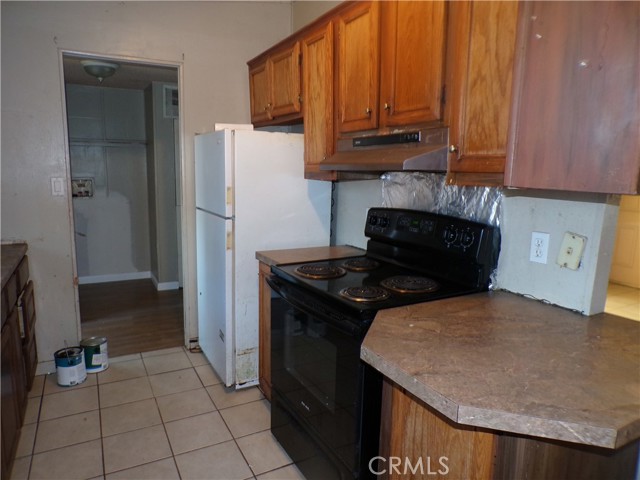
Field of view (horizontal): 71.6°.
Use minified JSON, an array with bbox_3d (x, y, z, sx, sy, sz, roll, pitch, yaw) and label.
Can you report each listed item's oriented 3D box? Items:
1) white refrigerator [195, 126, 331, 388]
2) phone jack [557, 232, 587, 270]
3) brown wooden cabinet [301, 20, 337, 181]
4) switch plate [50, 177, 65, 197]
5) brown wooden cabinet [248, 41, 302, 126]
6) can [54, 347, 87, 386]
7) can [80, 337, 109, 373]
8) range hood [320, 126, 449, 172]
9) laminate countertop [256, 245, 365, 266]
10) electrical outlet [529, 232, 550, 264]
[{"bbox_3d":[-0.421,0.087,3.175,0.726,1.616,0.736,-4,11,-28],"label":"white refrigerator"},{"bbox_3d":[0.918,0.043,1.627,0.012,0.120,0.074,-4,19,-28],"label":"phone jack"},{"bbox_3d":[0.156,-0.754,2.469,0.348,0.835,0.382,-4,11,-28],"label":"brown wooden cabinet"},{"bbox_3d":[-1.675,-0.338,2.833,0.070,0.114,0.008,-4,11,-28],"label":"switch plate"},{"bbox_3d":[-0.156,-1.033,3.004,0.346,0.439,0.917,-4,11,-28],"label":"brown wooden cabinet"},{"bbox_3d":[-1.618,0.826,2.888,0.168,0.194,0.168,-4,11,-28],"label":"can"},{"bbox_3d":[-1.557,0.797,3.071,0.166,0.193,0.166,-4,11,-28],"label":"can"},{"bbox_3d":[0.369,-0.376,1.974,0.504,0.158,0.756,-4,11,-28],"label":"range hood"},{"bbox_3d":[-0.030,0.106,2.658,0.612,0.037,0.364,-4,11,-28],"label":"laminate countertop"},{"bbox_3d":[0.867,0.031,1.754,0.009,0.118,0.074,-4,11,-28],"label":"electrical outlet"}]

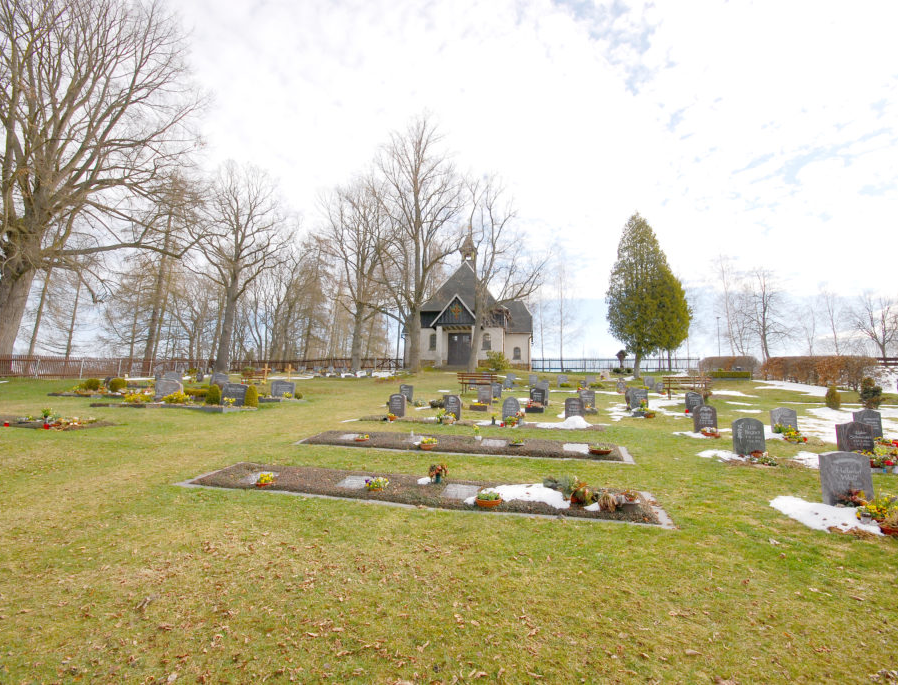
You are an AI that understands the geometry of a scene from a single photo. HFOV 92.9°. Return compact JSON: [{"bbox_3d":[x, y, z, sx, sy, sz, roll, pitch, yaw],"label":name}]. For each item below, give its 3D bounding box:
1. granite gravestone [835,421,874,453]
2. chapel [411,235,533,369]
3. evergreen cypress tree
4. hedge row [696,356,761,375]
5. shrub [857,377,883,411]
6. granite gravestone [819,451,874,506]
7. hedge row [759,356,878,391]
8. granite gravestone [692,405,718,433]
[{"bbox_3d":[7.232,1.729,7.622,0.430,0.610,0.160,0,-8,11],"label":"granite gravestone"},{"bbox_3d":[2.103,-3.428,38.661,10.700,12.000,10.800,0,-6,11],"label":"chapel"},{"bbox_3d":[15.713,-3.971,34.000,6.200,13.600,6.100,0,-8,11],"label":"evergreen cypress tree"},{"bbox_3d":[21.905,2.051,33.600,4.000,1.750,1.400,0,-8,11],"label":"hedge row"},{"bbox_3d":[12.469,1.465,12.660,0.560,1.000,0.560,-1,-7,13],"label":"shrub"},{"bbox_3d":[4.913,1.685,5.267,0.490,0.640,0.120,0,-6,11],"label":"granite gravestone"},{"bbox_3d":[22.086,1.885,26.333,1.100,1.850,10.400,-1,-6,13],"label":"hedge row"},{"bbox_3d":[6.744,2.015,11.244,0.520,0.730,0.120,0,-6,12],"label":"granite gravestone"}]

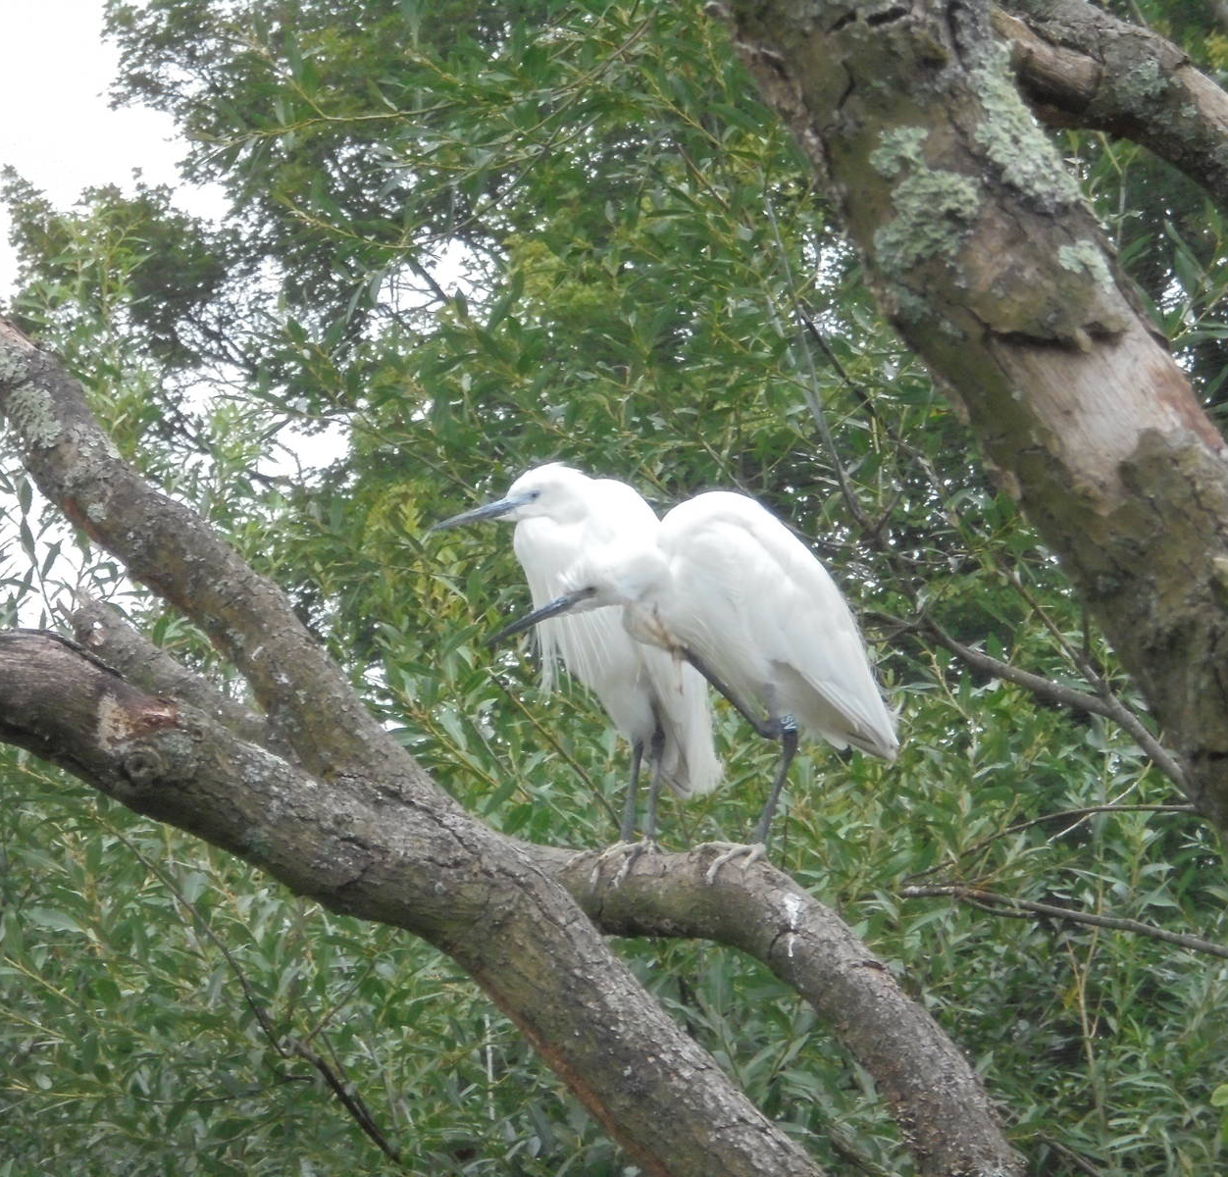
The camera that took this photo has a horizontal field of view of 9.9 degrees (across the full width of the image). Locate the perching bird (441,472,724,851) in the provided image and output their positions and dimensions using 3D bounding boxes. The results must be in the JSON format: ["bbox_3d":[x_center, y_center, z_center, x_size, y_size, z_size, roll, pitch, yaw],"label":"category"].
[{"bbox_3d":[-0.031,0.054,6.030,0.270,0.315,0.135,4,-8,-32],"label":"perching bird"}]

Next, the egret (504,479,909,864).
[{"bbox_3d":[0.070,0.076,6.100,0.355,0.325,0.135,2,-6,-15],"label":"egret"}]

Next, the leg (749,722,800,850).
[{"bbox_3d":[0.136,0.163,5.950,0.040,0.106,0.025,2,-7,-14],"label":"leg"}]

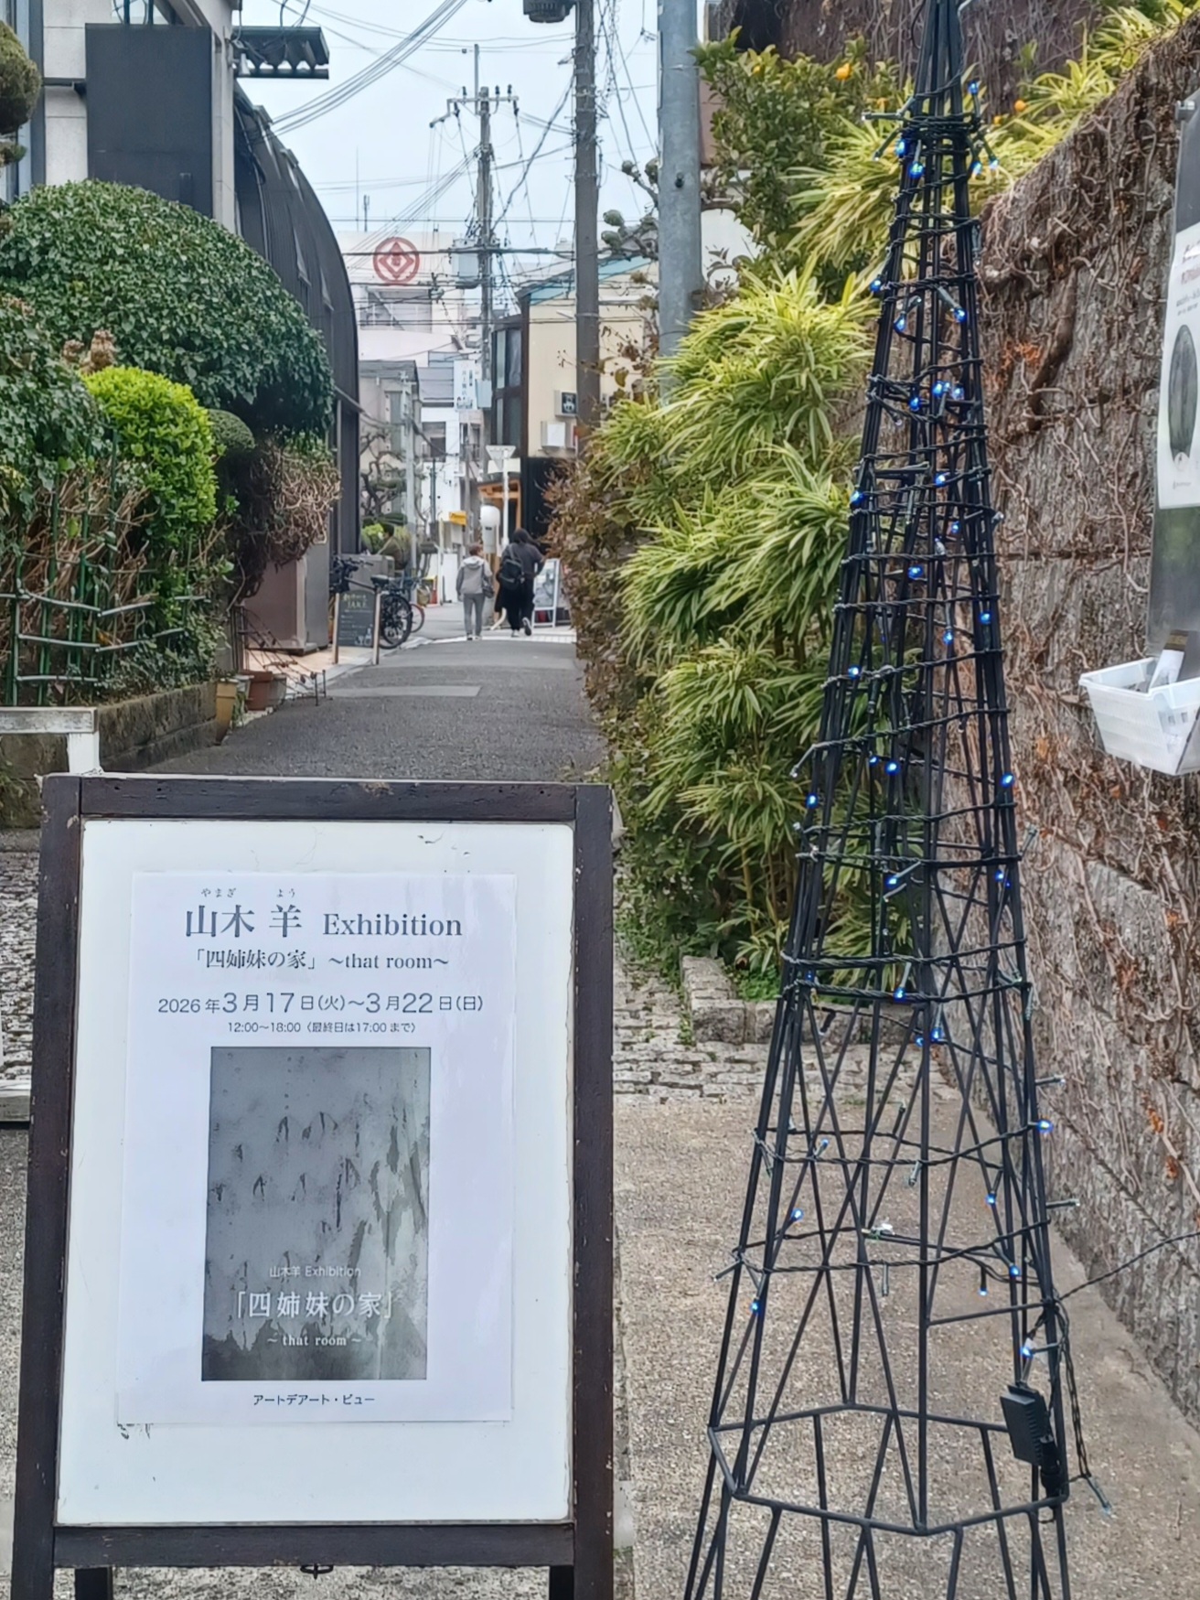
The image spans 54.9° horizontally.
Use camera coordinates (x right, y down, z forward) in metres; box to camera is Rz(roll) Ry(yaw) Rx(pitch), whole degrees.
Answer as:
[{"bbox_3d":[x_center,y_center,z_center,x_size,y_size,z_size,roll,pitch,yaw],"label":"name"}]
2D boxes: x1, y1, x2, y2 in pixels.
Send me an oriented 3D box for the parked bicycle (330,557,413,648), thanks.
[{"bbox_3d":[-3.000,-2.450,14.400,1.720,1.100,0.570,3,5,31],"label":"parked bicycle"}]

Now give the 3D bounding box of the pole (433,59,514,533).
[{"bbox_3d":[-2.790,-10.300,25.500,1.750,12.200,0.900,0,5,0],"label":"pole"}]

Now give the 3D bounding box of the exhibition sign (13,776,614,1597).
[{"bbox_3d":[-0.310,0.505,1.280,0.630,1.060,0.360,0,5,-2],"label":"exhibition sign"}]

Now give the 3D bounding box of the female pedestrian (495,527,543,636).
[{"bbox_3d":[-1.240,-3.320,17.600,0.600,1.650,0.480,0,5,-2],"label":"female pedestrian"}]

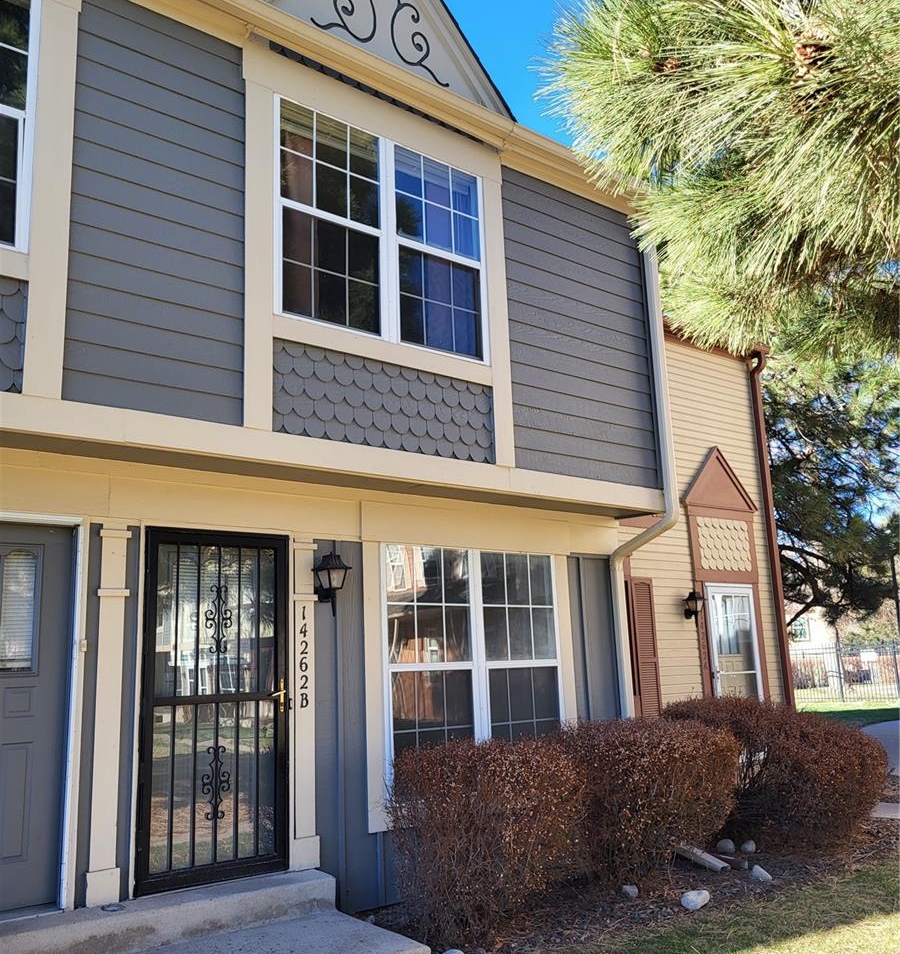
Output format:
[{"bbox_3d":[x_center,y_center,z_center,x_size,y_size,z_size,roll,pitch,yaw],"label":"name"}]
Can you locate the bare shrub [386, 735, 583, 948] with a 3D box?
[{"bbox_3d":[0.257,2.217,5.737,1.100,1.050,0.950,7,-15,-38],"label":"bare shrub"}]

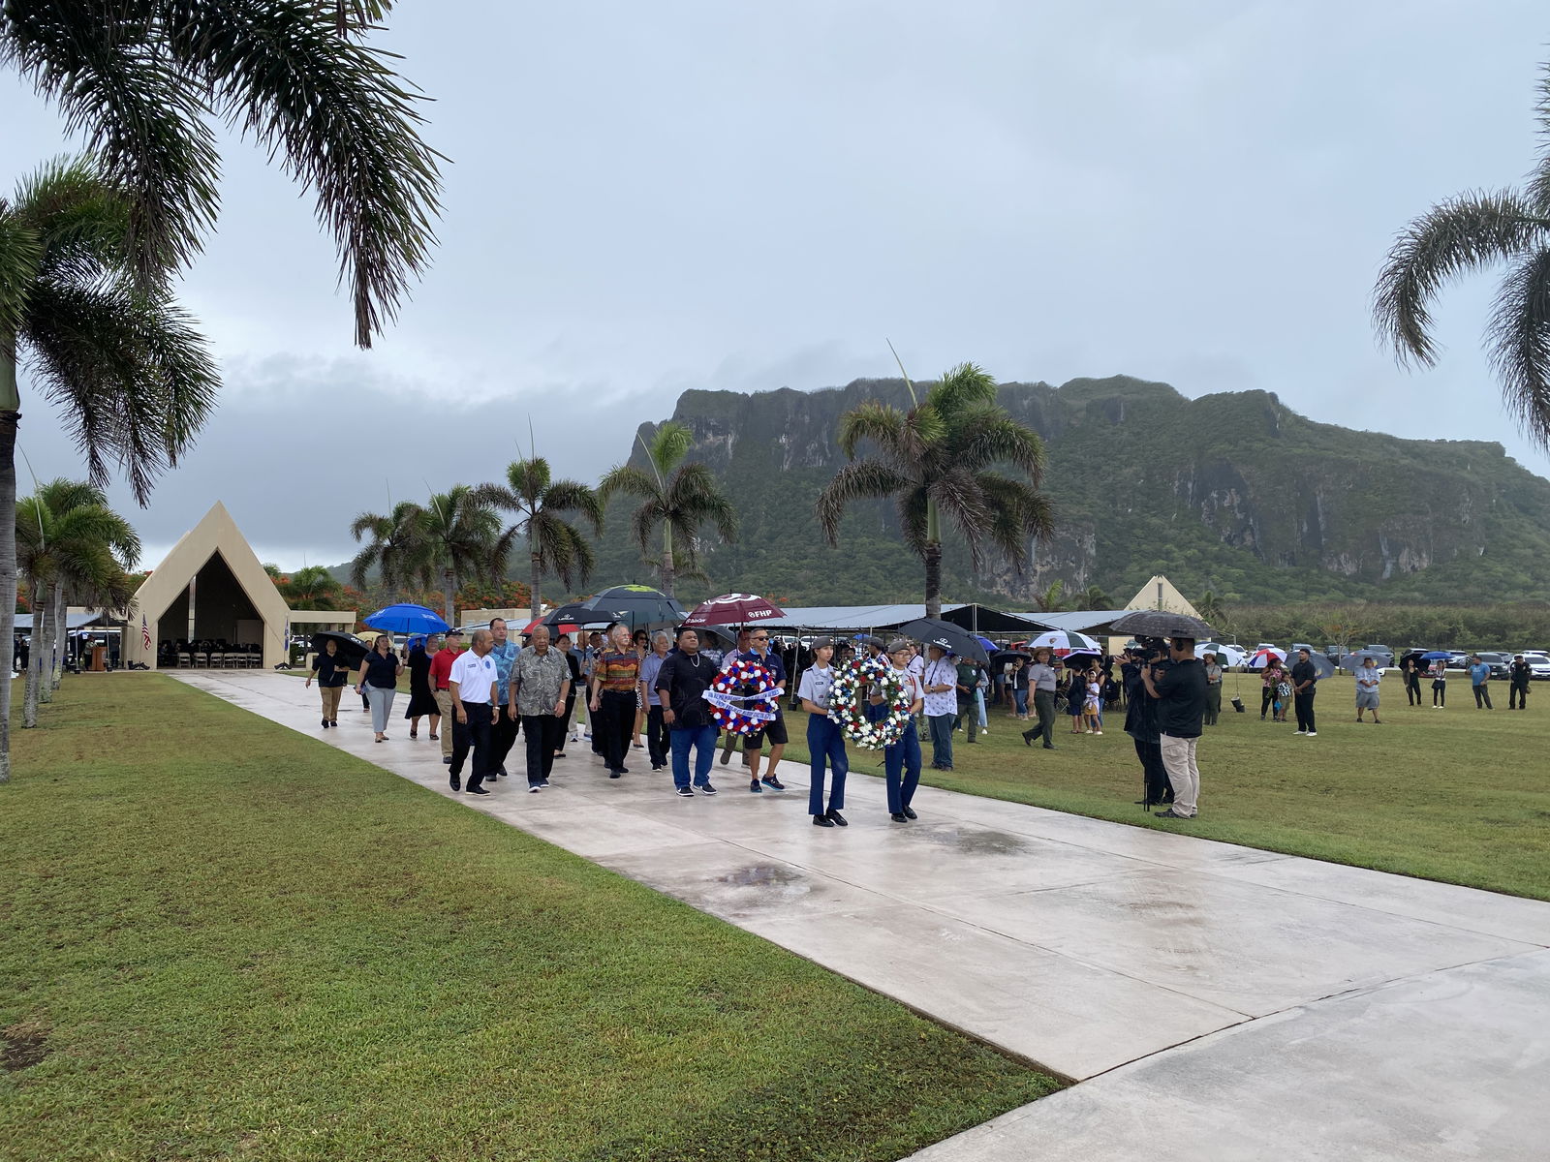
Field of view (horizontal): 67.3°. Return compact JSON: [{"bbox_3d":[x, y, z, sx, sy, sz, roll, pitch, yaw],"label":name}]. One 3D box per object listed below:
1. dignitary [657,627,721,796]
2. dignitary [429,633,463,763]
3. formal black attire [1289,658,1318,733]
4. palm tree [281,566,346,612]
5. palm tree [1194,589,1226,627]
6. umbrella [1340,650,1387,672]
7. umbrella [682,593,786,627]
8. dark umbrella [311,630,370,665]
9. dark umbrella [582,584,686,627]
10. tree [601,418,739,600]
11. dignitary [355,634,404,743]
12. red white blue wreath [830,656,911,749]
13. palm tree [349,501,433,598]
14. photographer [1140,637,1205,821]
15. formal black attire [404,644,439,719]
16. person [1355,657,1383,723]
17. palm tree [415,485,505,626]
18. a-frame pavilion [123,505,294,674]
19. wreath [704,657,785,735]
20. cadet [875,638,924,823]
[{"bbox_3d":[-0.894,1.347,12.100,0.640,1.740,0.450,2,-3,-27],"label":"dignitary"},{"bbox_3d":[-4.206,1.477,14.950,0.500,1.720,0.380,2,-3,-30],"label":"dignitary"},{"bbox_3d":[10.533,2.292,23.200,0.400,1.520,0.540,2,-3,-31],"label":"formal black attire"},{"bbox_3d":[-27.777,2.075,70.000,3.800,6.000,3.800,2,-3,-22],"label":"palm tree"},{"bbox_3d":[37.019,4.068,99.000,2.800,6.800,2.800,-1,-3,20],"label":"palm tree"},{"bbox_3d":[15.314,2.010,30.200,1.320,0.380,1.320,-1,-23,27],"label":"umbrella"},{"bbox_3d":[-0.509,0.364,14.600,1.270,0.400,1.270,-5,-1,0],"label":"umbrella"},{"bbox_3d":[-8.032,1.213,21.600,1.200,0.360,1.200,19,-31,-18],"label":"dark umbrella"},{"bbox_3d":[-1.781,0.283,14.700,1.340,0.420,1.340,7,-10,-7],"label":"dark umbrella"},{"bbox_3d":[-2.522,-0.356,27.400,3.300,6.800,3.300,0,-3,-5],"label":"tree"},{"bbox_3d":[-6.011,1.648,17.700,0.680,1.650,0.450,2,-3,-28],"label":"dignitary"},{"bbox_3d":[0.818,1.040,9.950,0.740,0.800,0.200,2,-3,-27],"label":"red white blue wreath"},{"bbox_3d":[-16.322,0.283,49.500,3.500,7.300,3.500,2,-3,-31],"label":"palm tree"},{"bbox_3d":[3.724,1.366,10.850,0.580,1.710,0.560,-2,-4,37],"label":"photographer"},{"bbox_3d":[-5.488,1.591,18.100,0.580,1.200,0.420,2,-3,-28],"label":"formal black attire"},{"bbox_3d":[15.168,2.796,29.700,0.700,1.670,0.420,-1,-4,27],"label":"person"},{"bbox_3d":[-11.968,0.137,44.000,3.900,7.500,3.900,1,-3,-15],"label":"palm tree"},{"bbox_3d":[-30.750,0.370,62.600,7.400,8.600,8.000,2,-4,-31],"label":"a-frame pavilion"},{"bbox_3d":[-0.305,1.167,11.750,0.820,0.780,0.200,2,-3,-27],"label":"wreath"},{"bbox_3d":[1.098,1.322,10.250,0.480,1.620,0.400,2,-3,-28],"label":"cadet"}]

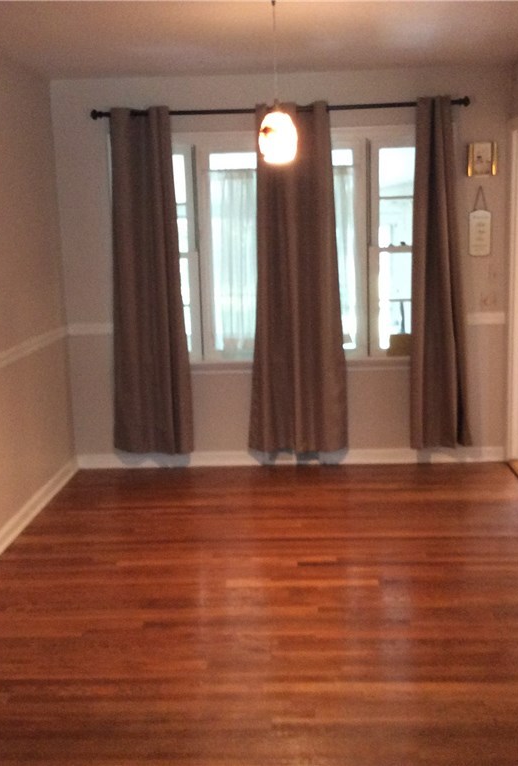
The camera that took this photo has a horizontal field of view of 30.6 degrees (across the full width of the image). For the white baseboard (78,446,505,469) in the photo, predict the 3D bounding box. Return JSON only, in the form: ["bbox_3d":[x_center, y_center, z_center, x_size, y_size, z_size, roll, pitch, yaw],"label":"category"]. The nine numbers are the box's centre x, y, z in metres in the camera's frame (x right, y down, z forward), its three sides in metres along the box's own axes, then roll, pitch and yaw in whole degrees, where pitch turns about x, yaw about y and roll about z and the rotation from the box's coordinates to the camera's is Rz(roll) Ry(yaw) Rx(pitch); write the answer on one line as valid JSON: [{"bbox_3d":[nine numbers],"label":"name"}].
[{"bbox_3d":[0.186,0.487,6.082,2.755,0.100,0.027,-1,10,3],"label":"white baseboard"}]

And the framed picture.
[{"bbox_3d":[1.345,-1.348,5.710,0.178,0.196,0.030,-1,10,3],"label":"framed picture"}]

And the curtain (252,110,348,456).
[{"bbox_3d":[0.226,-0.619,5.808,0.624,2.130,0.105,-1,10,3],"label":"curtain"}]

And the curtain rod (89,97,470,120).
[{"bbox_3d":[0.117,-1.633,5.640,2.258,0.060,0.070,-1,10,3],"label":"curtain rod"}]

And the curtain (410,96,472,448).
[{"bbox_3d":[1.115,-0.639,5.764,0.385,2.120,0.105,-1,10,3],"label":"curtain"}]

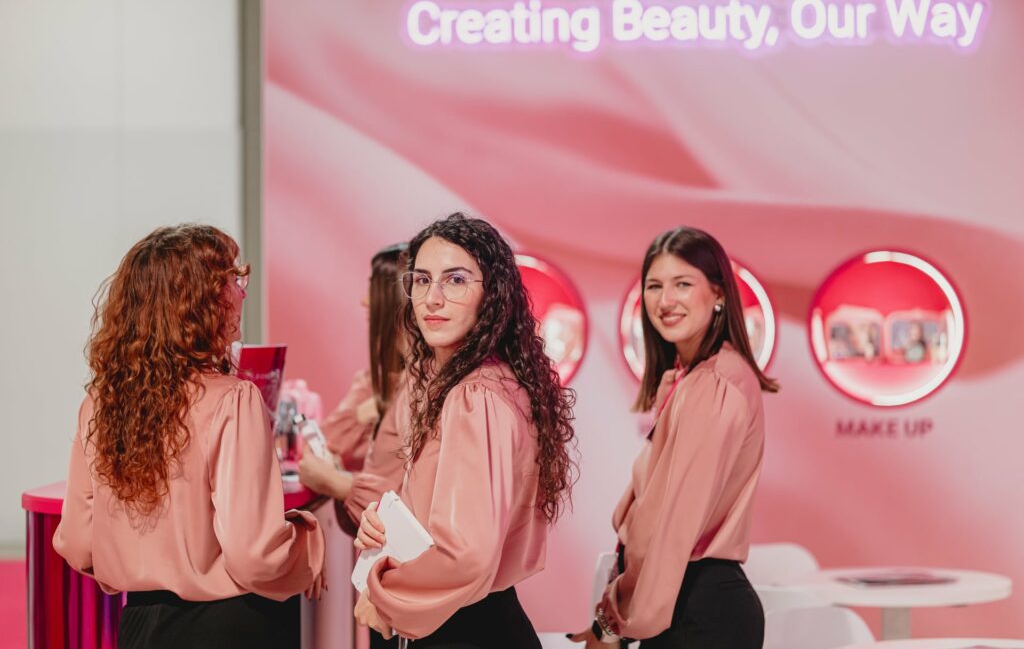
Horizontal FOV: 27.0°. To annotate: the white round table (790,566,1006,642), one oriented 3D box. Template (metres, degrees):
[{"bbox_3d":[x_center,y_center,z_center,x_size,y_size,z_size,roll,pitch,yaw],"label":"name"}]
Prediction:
[{"bbox_3d":[1.291,1.224,7.188,0.790,0.740,0.790,0,-2,0],"label":"white round table"}]

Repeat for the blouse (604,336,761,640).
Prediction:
[{"bbox_3d":[0.339,0.330,4.220,0.310,0.570,0.410,0,-2,-12],"label":"blouse"}]

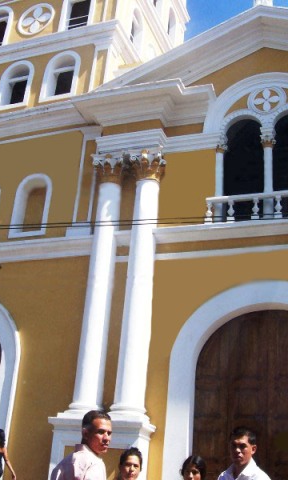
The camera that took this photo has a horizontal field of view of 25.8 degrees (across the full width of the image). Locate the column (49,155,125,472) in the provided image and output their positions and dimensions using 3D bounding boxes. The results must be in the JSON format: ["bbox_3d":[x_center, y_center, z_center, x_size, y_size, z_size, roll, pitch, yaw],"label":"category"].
[{"bbox_3d":[-1.193,1.695,15.057,0.980,8.470,0.940,-5,-26,22],"label":"column"}]

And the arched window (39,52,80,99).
[{"bbox_3d":[-2.363,-4.755,18.610,1.230,1.650,0.400,-5,-24,22],"label":"arched window"}]

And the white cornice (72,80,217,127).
[{"bbox_3d":[0.042,-3.338,16.036,3.600,0.560,1.200,-5,-24,22],"label":"white cornice"}]

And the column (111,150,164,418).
[{"bbox_3d":[-0.093,0.773,14.340,0.920,6.450,0.920,4,-22,2],"label":"column"}]

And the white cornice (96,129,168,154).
[{"bbox_3d":[-0.296,-2.317,16.056,1.800,0.520,0.650,-5,-24,22],"label":"white cornice"}]

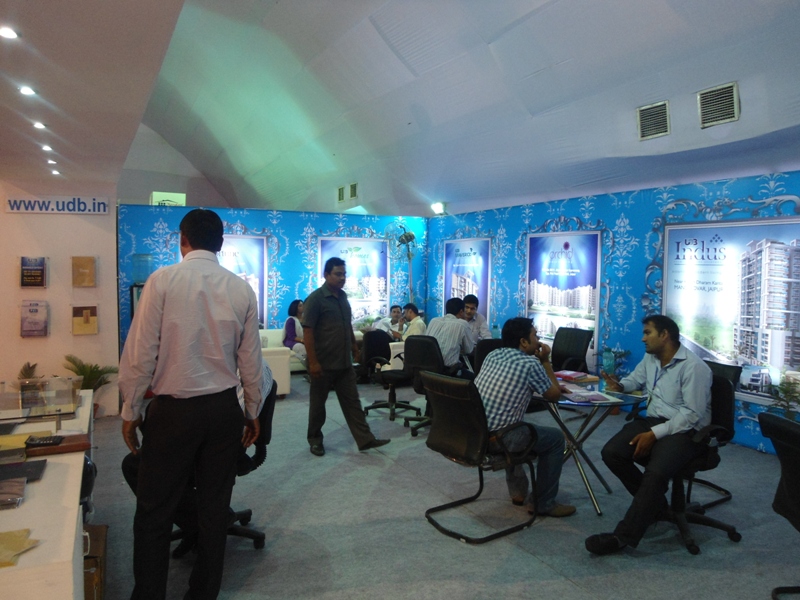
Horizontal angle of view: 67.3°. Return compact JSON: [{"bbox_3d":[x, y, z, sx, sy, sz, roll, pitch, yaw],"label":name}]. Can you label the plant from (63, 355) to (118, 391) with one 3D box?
[{"bbox_3d":[-3.027,0.889,5.897,0.540,0.670,0.500,-1,4,-25],"label":"plant"}]

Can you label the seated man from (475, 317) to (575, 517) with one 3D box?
[{"bbox_3d":[0.784,0.752,3.931,0.740,1.270,0.540,-2,5,-31],"label":"seated man"}]

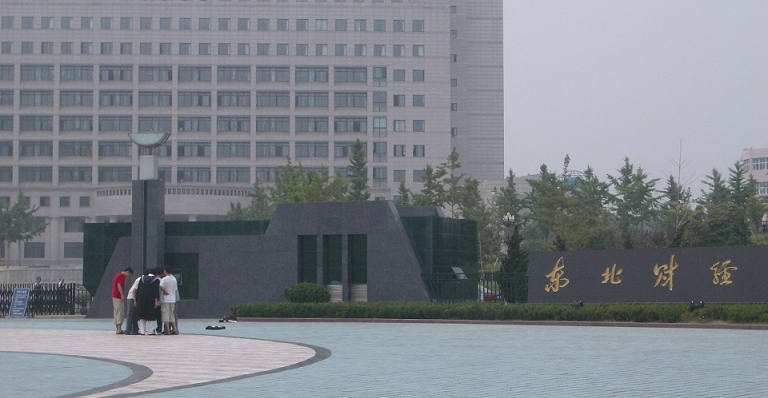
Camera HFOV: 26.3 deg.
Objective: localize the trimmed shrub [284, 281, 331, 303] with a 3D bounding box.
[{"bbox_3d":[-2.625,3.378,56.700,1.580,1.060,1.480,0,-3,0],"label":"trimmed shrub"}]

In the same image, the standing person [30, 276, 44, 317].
[{"bbox_3d":[-14.642,4.106,69.500,0.500,1.680,0.320,0,-3,-5],"label":"standing person"}]

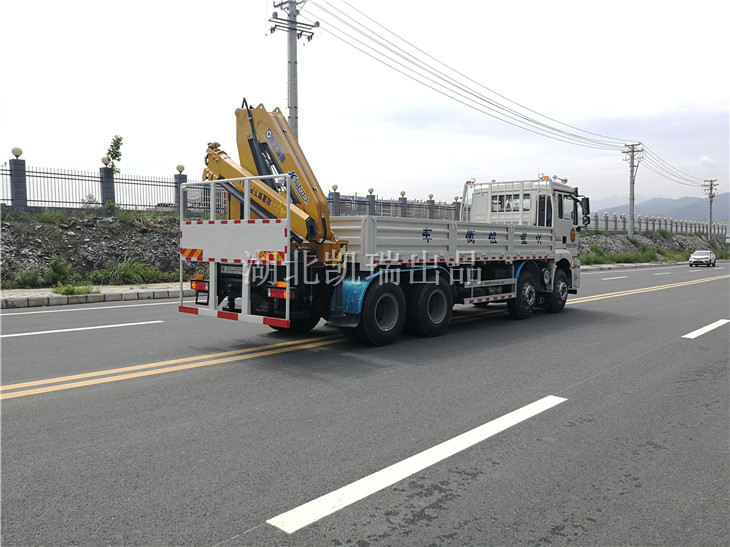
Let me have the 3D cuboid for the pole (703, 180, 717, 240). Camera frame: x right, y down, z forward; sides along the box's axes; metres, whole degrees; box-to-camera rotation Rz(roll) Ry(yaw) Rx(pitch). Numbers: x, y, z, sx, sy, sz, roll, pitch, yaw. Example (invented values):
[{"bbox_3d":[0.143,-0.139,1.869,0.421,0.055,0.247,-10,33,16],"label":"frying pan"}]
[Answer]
[{"bbox_3d":[59.379,-10.894,97.596,2.200,10.460,0.600,2,3,42],"label":"pole"}]

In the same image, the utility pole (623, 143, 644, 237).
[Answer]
[{"bbox_3d":[30.581,-9.469,65.058,2.200,10.800,0.600,2,3,42],"label":"utility pole"}]

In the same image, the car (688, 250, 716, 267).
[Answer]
[{"bbox_3d":[36.950,-1.610,62.250,1.830,1.650,4.500,2,3,42],"label":"car"}]

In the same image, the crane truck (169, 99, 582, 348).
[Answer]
[{"bbox_3d":[1.489,-0.891,12.029,2.626,3.858,10.454,3,3,41],"label":"crane truck"}]

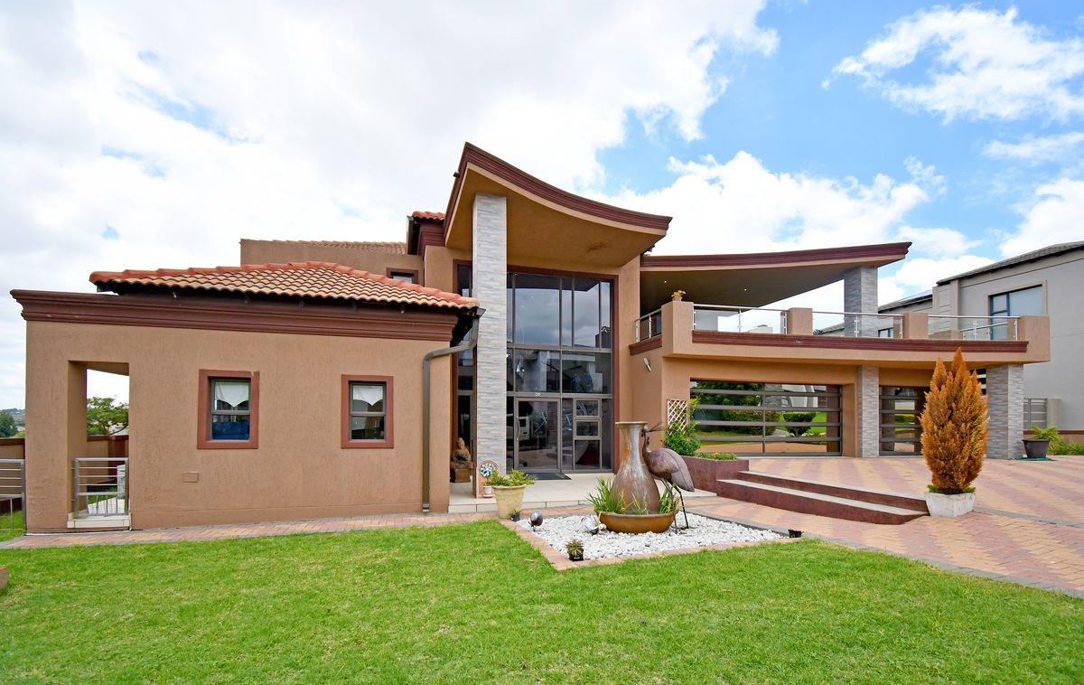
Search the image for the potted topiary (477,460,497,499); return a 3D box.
[{"bbox_3d":[-0.975,2.485,8.200,0.380,0.690,0.140,0,-2,-13],"label":"potted topiary"}]

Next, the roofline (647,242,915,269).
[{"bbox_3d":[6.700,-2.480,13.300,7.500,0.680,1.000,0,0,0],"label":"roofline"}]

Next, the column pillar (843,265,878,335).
[{"bbox_3d":[9.535,-0.980,13.470,0.610,2.380,0.530,0,0,-15],"label":"column pillar"}]

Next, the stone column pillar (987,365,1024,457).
[{"bbox_3d":[13.450,1.990,13.120,0.620,2.690,0.520,0,0,-15],"label":"stone column pillar"}]

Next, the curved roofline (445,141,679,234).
[{"bbox_3d":[0.090,-2.480,9.500,3.800,1.300,3.400,2,-6,-17],"label":"curved roofline"}]

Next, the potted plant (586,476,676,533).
[{"bbox_3d":[1.280,2.270,6.400,1.240,0.740,1.180,0,0,0],"label":"potted plant"}]

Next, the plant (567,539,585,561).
[{"bbox_3d":[0.354,2.226,4.850,0.190,0.245,0.190,0,0,0],"label":"plant"}]

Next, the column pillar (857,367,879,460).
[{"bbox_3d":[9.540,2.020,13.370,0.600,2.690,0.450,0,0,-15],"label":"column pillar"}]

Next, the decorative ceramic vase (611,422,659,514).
[{"bbox_3d":[1.325,1.800,6.400,0.680,1.330,0.680,0,0,0],"label":"decorative ceramic vase"}]

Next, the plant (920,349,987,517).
[{"bbox_3d":[5.147,1.124,5.650,0.680,2.060,0.680,2,-6,-17],"label":"plant"}]

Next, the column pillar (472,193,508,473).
[{"bbox_3d":[-0.980,0.100,8.370,0.550,5.400,0.550,1,-3,-17],"label":"column pillar"}]

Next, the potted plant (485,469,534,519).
[{"bbox_3d":[-0.518,2.378,7.100,0.710,0.740,0.700,2,-6,-17],"label":"potted plant"}]

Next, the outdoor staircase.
[{"bbox_3d":[4.120,2.440,7.170,0.580,0.450,3.400,3,-9,-17],"label":"outdoor staircase"}]

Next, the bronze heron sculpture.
[{"bbox_3d":[1.688,1.803,6.050,0.700,1.370,0.320,-2,-6,23],"label":"bronze heron sculpture"}]

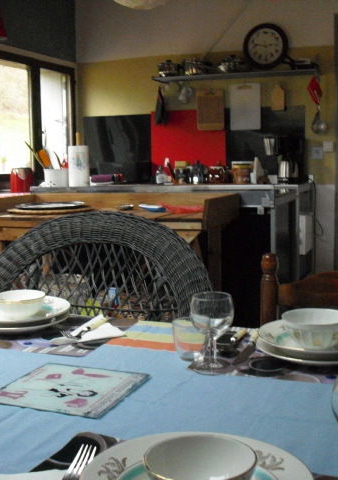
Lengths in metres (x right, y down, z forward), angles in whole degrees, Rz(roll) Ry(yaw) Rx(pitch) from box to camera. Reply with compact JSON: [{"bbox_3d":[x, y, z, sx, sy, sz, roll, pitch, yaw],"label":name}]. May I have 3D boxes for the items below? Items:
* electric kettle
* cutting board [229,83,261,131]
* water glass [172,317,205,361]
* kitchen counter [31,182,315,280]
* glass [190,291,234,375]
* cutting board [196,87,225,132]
[{"bbox_3d":[0.834,-0.492,4.647,0.145,0.175,0.130,2,8,20],"label":"electric kettle"},{"bbox_3d":[0.579,-1.003,5.014,0.228,0.342,0.014,2,8,20],"label":"cutting board"},{"bbox_3d":[0.039,0.187,1.243,0.066,0.075,0.066,-1,7,0],"label":"water glass"},{"bbox_3d":[0.035,0.039,4.995,1.950,0.915,0.700,2,8,20],"label":"kitchen counter"},{"bbox_3d":[0.075,0.165,1.180,0.078,0.132,0.078,-1,7,0],"label":"glass"},{"bbox_3d":[0.303,-0.938,4.800,0.203,0.297,0.018,2,8,20],"label":"cutting board"}]

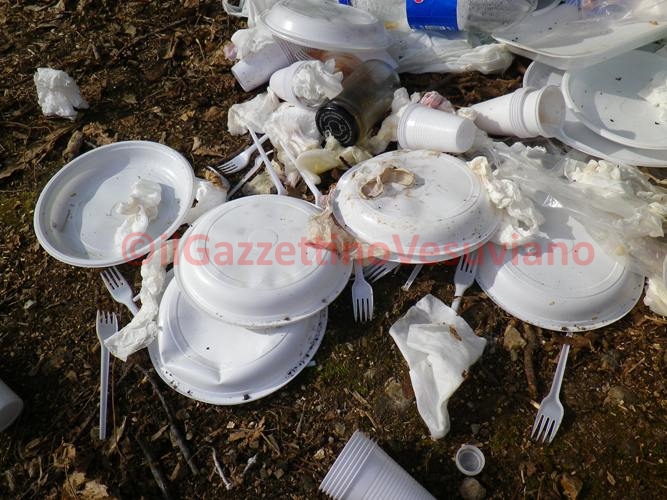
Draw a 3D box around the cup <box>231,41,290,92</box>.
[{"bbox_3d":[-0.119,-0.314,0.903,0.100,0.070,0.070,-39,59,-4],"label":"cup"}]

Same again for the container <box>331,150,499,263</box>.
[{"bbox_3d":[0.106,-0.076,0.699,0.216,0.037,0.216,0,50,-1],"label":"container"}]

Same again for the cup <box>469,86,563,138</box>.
[{"bbox_3d":[0.258,-0.199,0.786,0.072,0.072,0.130,-37,30,-26],"label":"cup"}]

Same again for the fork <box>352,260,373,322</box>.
[{"bbox_3d":[0.030,0.016,0.679,0.026,0.015,0.168,-3,51,-2],"label":"fork"}]

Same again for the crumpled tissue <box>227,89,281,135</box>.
[{"bbox_3d":[-0.127,-0.221,0.859,0.080,0.045,0.065,0,52,0],"label":"crumpled tissue"}]

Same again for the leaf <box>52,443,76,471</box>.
[{"bbox_3d":[-0.275,0.211,0.551,0.024,0.012,0.025,0,52,0],"label":"leaf"}]

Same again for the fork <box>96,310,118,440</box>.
[{"bbox_3d":[-0.257,0.136,0.607,0.026,0.012,0.158,-10,53,-8],"label":"fork"}]

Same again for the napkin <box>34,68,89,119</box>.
[{"bbox_3d":[-0.447,-0.262,0.889,0.078,0.048,0.075,0,51,0],"label":"napkin"}]

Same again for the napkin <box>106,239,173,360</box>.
[{"bbox_3d":[-0.221,0.055,0.644,0.058,0.030,0.165,7,51,5],"label":"napkin"}]

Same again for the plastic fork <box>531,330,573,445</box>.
[{"bbox_3d":[0.251,0.143,0.601,0.026,0.012,0.160,21,55,16],"label":"plastic fork"}]

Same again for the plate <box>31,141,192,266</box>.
[{"bbox_3d":[-0.292,-0.062,0.739,0.217,0.029,0.217,-1,55,2],"label":"plate"}]

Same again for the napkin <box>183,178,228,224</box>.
[{"bbox_3d":[-0.176,-0.070,0.743,0.062,0.042,0.062,0,52,0],"label":"napkin"}]

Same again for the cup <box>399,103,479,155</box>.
[{"bbox_3d":[0.151,-0.170,0.773,0.070,0.070,0.094,-39,40,-26],"label":"cup"}]

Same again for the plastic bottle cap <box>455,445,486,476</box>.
[{"bbox_3d":[0.134,0.208,0.531,0.030,0.013,0.030,0,51,0],"label":"plastic bottle cap"}]

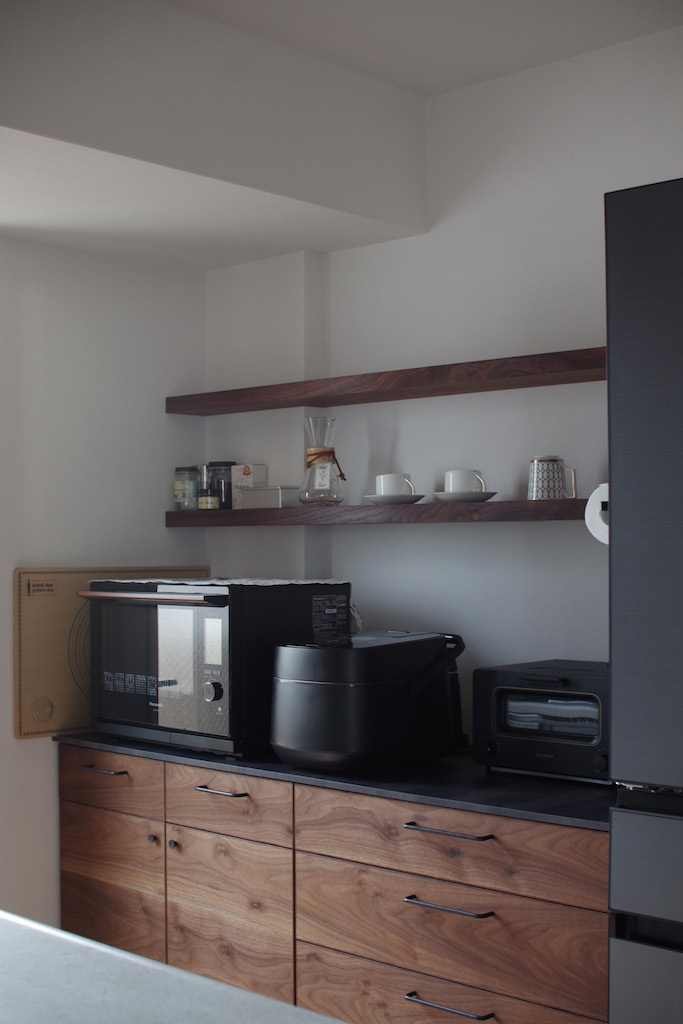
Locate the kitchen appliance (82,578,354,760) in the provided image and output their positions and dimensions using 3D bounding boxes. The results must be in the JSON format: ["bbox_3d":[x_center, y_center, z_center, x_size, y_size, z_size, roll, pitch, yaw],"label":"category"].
[{"bbox_3d":[-0.315,0.368,3.174,0.498,0.388,0.461,-2,-1,41],"label":"kitchen appliance"}]

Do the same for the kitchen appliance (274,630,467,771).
[{"bbox_3d":[0.046,0.421,2.905,0.283,0.265,0.385,-1,-1,41],"label":"kitchen appliance"}]

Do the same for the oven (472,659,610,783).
[{"bbox_3d":[0.511,0.434,2.667,0.354,0.212,0.327,-2,-1,41],"label":"oven"}]

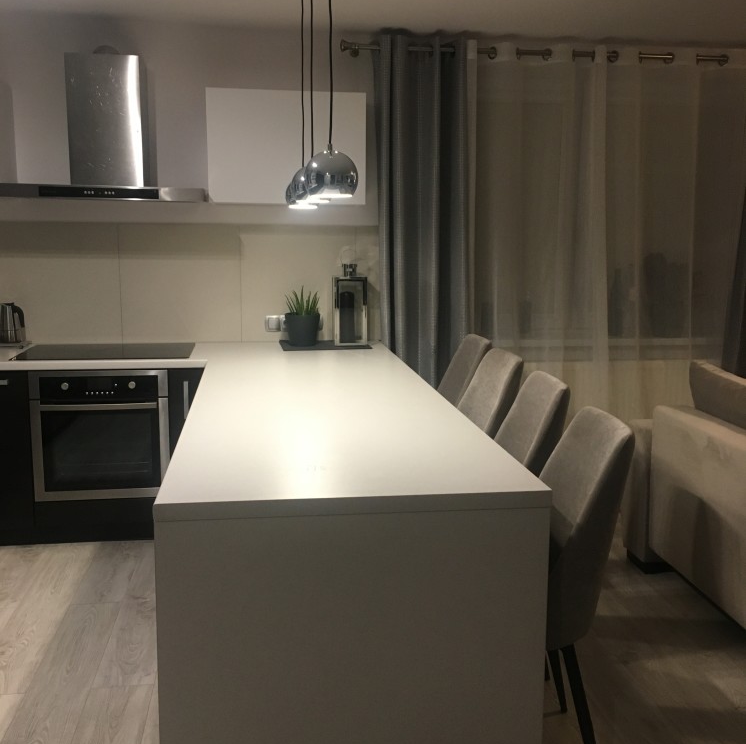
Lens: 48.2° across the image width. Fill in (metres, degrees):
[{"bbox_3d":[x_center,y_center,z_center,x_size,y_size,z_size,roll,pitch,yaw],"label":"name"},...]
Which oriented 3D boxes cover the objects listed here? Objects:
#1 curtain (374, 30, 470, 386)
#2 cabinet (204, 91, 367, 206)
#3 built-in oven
[{"bbox_3d":[0.241,-0.465,4.265,0.470,2.365,0.160,-1,10,-8],"label":"curtain"},{"bbox_3d":[-0.417,-1.070,4.043,0.735,0.518,0.325,-1,10,-8],"label":"cabinet"},{"bbox_3d":[-1.252,0.244,3.997,0.597,0.595,0.550,-1,10,-8],"label":"built-in oven"}]

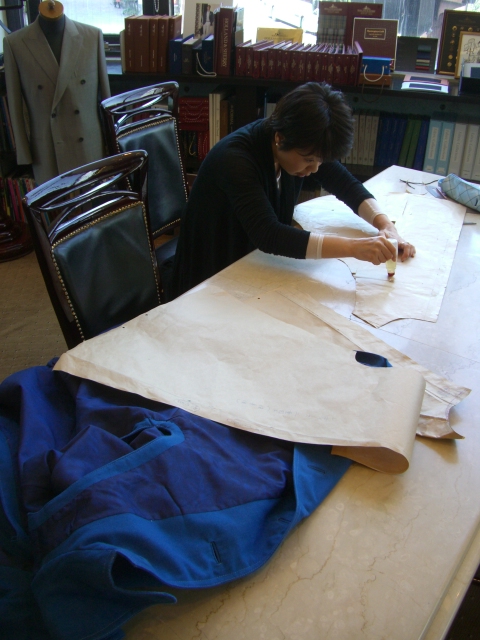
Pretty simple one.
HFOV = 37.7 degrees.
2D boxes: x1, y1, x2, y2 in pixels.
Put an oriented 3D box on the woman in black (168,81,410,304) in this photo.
[{"bbox_3d":[0.138,-0.140,2.204,0.869,1.182,0.566,23,35,34],"label":"woman in black"}]

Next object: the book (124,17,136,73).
[{"bbox_3d":[-0.518,-1.377,3.499,0.043,0.243,0.192,5,29,6],"label":"book"}]

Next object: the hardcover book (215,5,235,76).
[{"bbox_3d":[-0.060,-1.373,3.445,0.080,0.296,0.212,5,29,6],"label":"hardcover book"}]

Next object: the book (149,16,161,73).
[{"bbox_3d":[-0.399,-1.370,3.486,0.044,0.243,0.192,5,29,6],"label":"book"}]

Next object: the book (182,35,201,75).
[{"bbox_3d":[-0.238,-1.317,3.507,0.048,0.136,0.222,5,29,6],"label":"book"}]

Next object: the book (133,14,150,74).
[{"bbox_3d":[-0.458,-1.373,3.493,0.078,0.244,0.192,5,29,6],"label":"book"}]

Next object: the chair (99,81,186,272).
[{"bbox_3d":[-0.130,-0.288,2.617,0.616,1.030,0.485,17,32,26],"label":"chair"}]

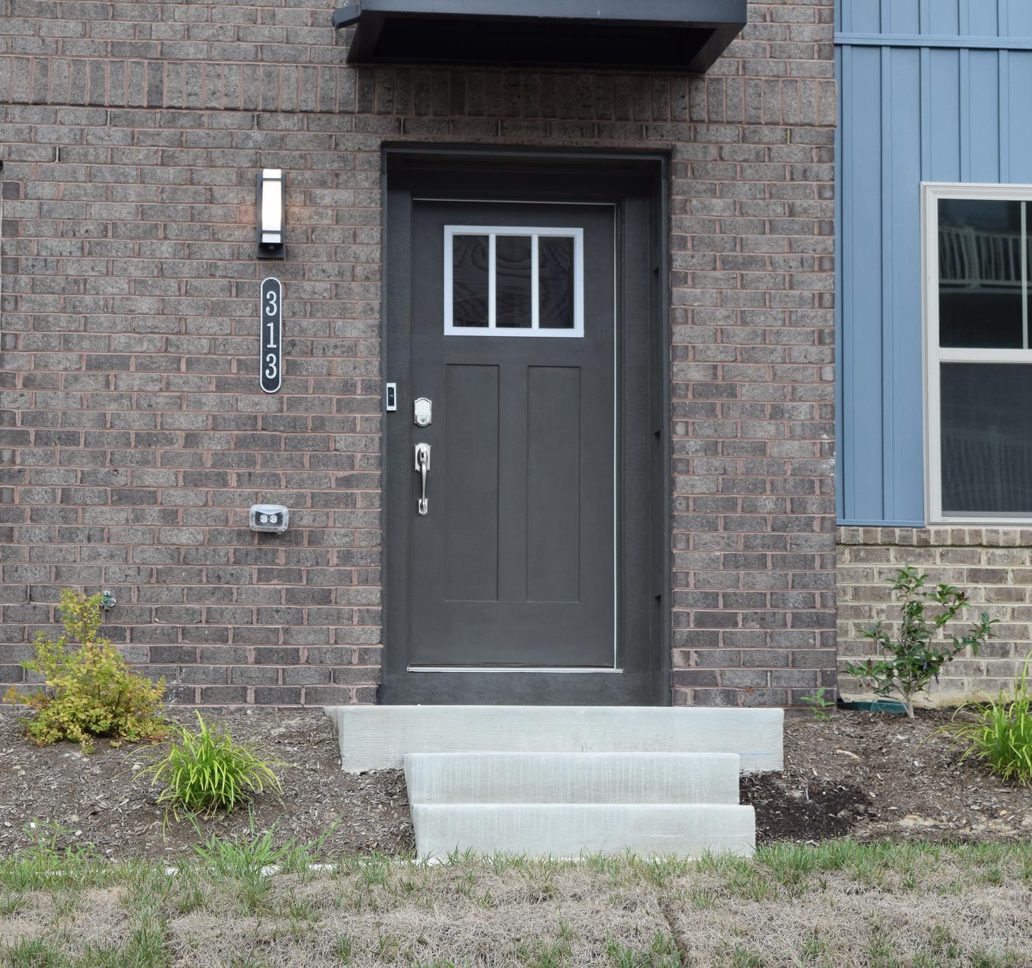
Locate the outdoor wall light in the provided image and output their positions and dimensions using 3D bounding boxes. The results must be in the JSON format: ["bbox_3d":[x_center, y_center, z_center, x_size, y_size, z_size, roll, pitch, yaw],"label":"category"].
[{"bbox_3d":[-1.014,-1.120,13.707,0.114,0.367,0.100,1,-6,-7],"label":"outdoor wall light"}]

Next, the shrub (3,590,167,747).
[{"bbox_3d":[-1.697,0.733,13.081,0.641,0.641,0.580,1,-6,-7],"label":"shrub"}]

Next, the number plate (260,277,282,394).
[{"bbox_3d":[-1.014,-0.616,13.700,0.088,0.486,0.016,1,-6,-7],"label":"number plate"}]

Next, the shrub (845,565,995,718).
[{"bbox_3d":[1.754,0.685,14.332,0.625,0.644,0.520,1,-6,-7],"label":"shrub"}]

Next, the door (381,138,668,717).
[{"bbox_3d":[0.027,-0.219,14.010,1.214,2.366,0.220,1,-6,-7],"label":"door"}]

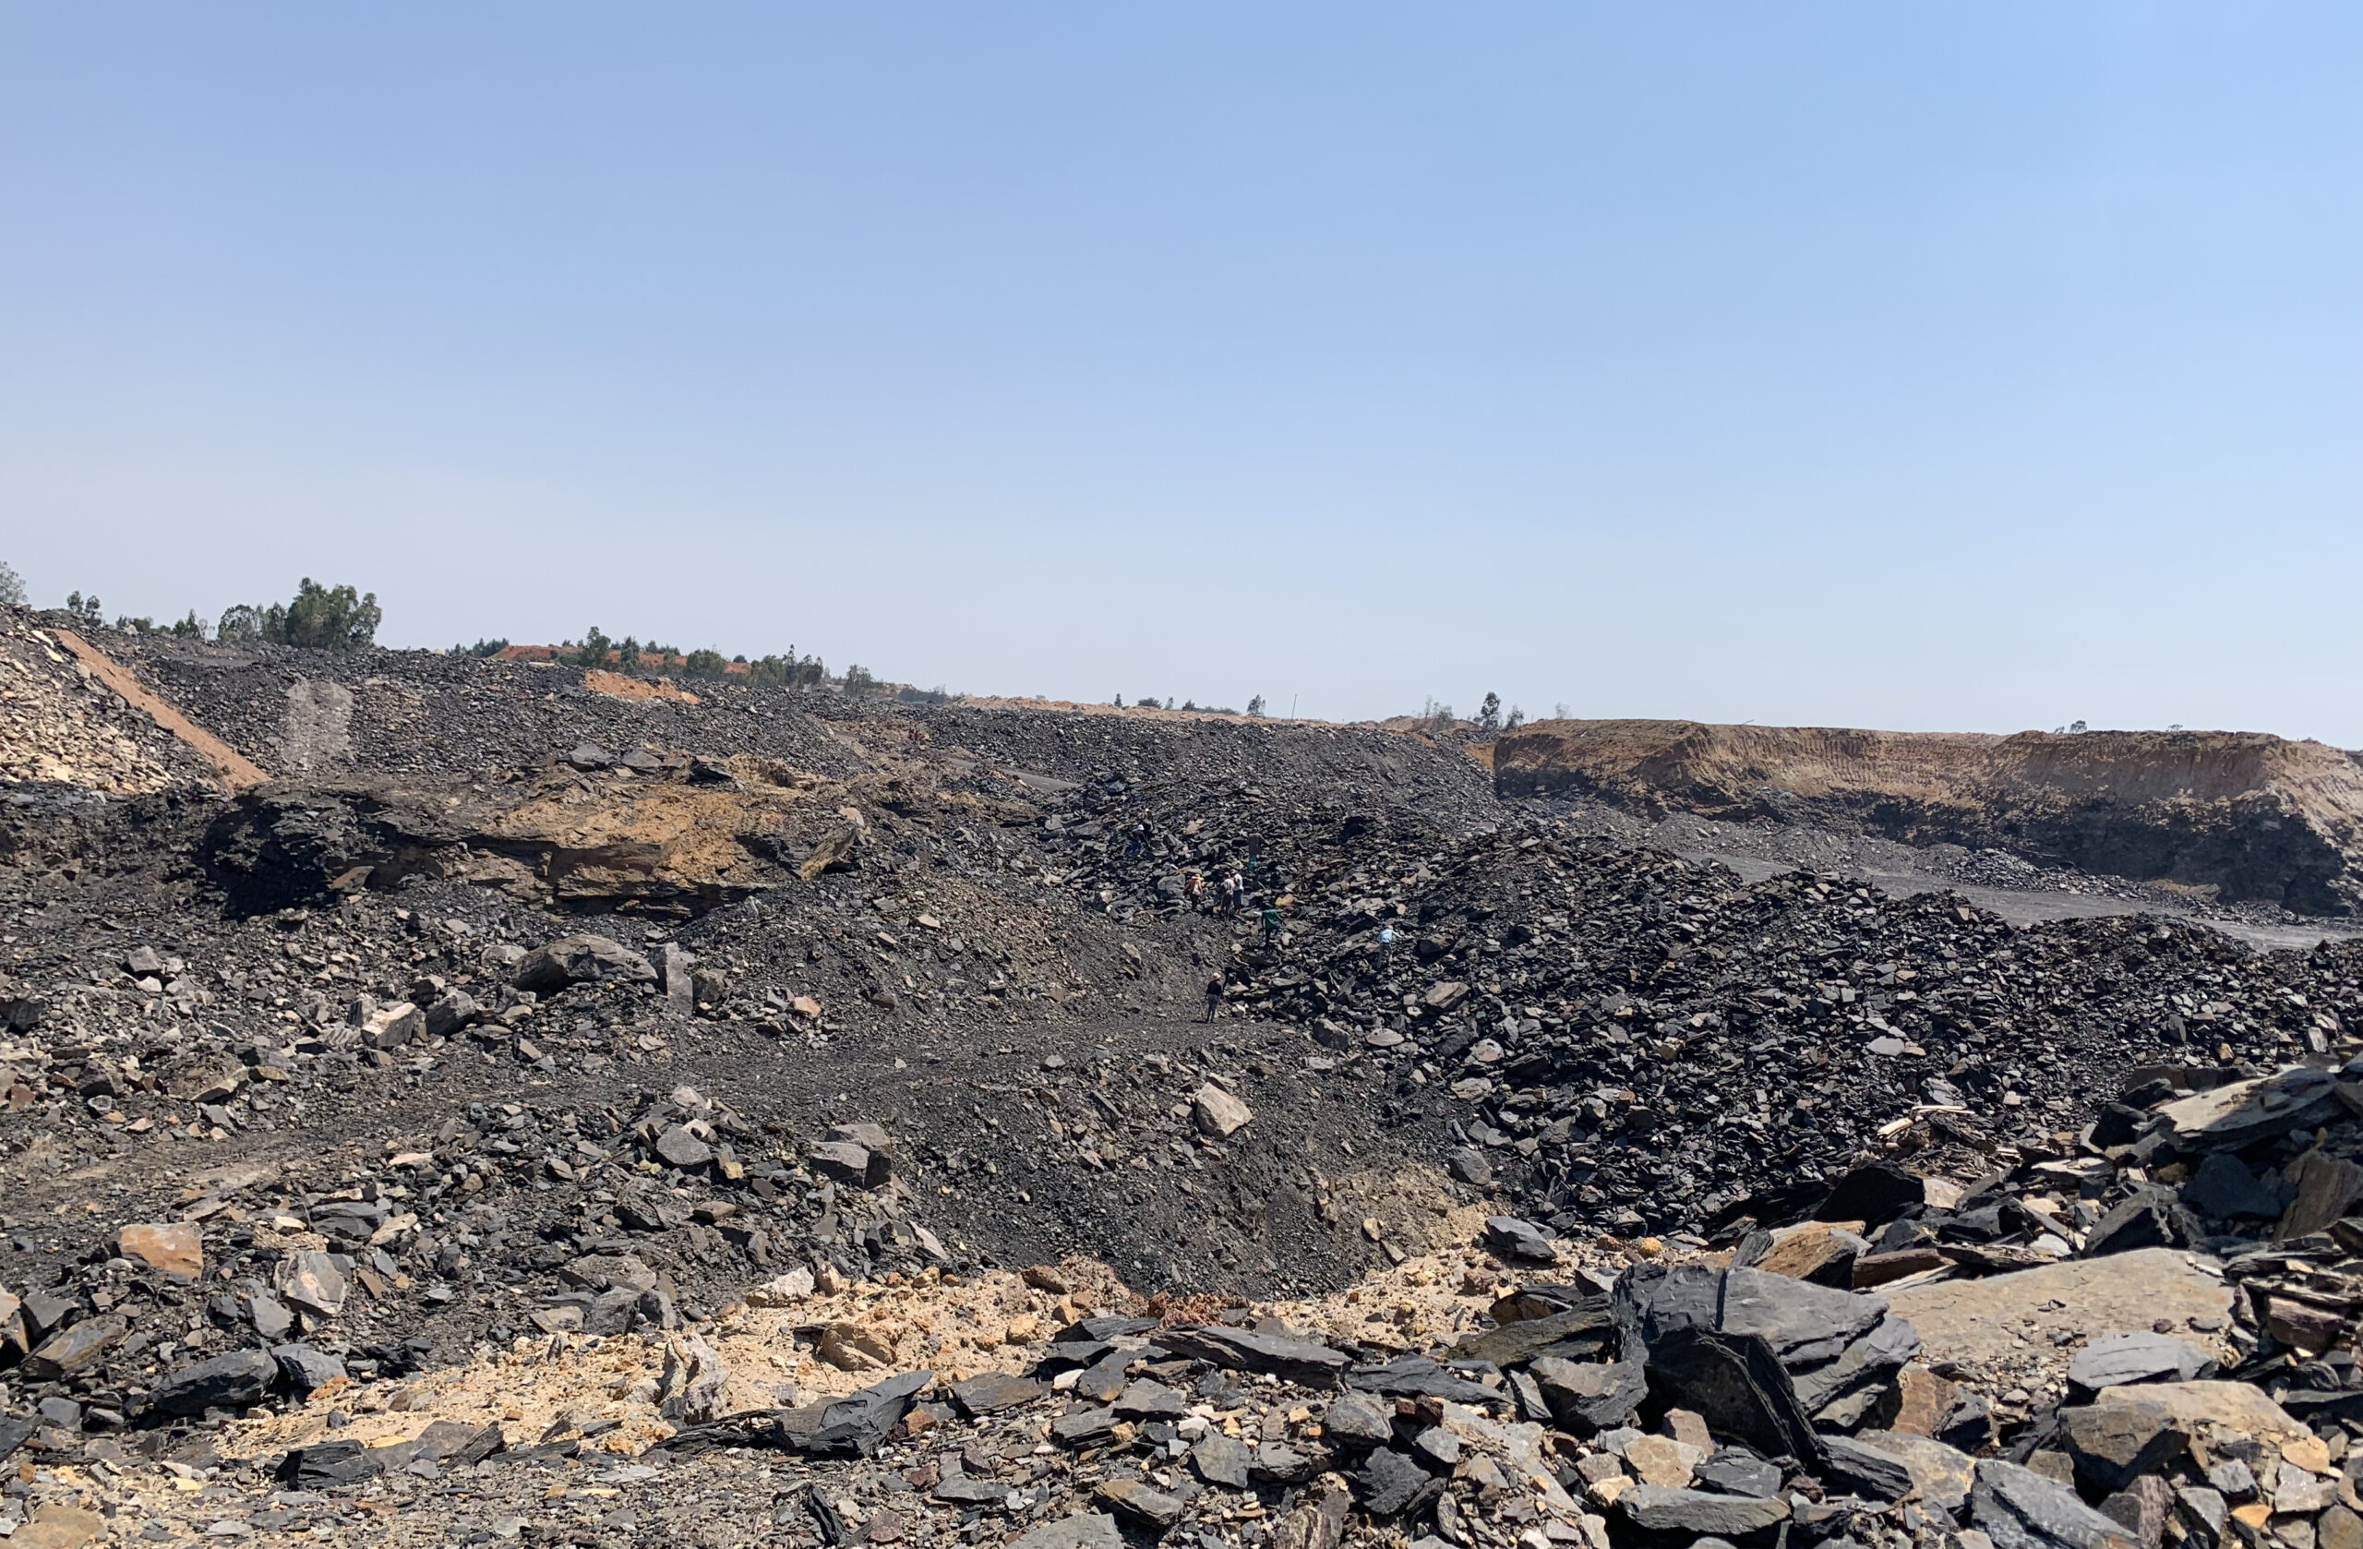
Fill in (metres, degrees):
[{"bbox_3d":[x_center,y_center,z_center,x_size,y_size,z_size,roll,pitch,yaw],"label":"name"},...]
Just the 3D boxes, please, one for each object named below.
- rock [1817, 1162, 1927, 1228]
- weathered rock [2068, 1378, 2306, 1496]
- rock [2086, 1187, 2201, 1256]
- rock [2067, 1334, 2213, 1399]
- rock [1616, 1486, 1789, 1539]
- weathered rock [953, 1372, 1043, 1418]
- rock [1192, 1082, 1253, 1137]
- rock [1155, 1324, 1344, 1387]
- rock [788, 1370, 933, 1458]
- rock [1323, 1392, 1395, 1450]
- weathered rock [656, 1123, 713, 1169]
[{"bbox_3d":[2.565,1.562,6.600,0.359,0.174,0.269,1,2,10],"label":"rock"},{"bbox_3d":[3.282,2.160,5.800,0.680,0.220,0.420,0,2,15],"label":"weathered rock"},{"bbox_3d":[3.686,1.708,6.800,0.340,0.211,0.272,0,2,-19],"label":"rock"},{"bbox_3d":[3.458,2.127,6.400,0.470,0.130,0.300,0,2,19],"label":"rock"},{"bbox_3d":[1.184,1.684,4.050,0.371,0.069,0.147,1,1,0],"label":"rock"},{"bbox_3d":[-0.521,1.763,5.050,0.228,0.066,0.169,1,2,10],"label":"weathered rock"},{"bbox_3d":[1.098,9.062,48.000,1.600,1.200,1.200,0,2,1],"label":"rock"},{"bbox_3d":[0.224,1.829,5.600,0.560,0.130,0.260,0,2,2],"label":"rock"},{"bbox_3d":[-0.869,1.730,4.800,0.390,0.190,0.240,0,2,-10],"label":"rock"},{"bbox_3d":[0.479,1.745,4.800,0.200,0.120,0.160,0,2,6],"label":"rock"},{"bbox_3d":[-10.091,7.545,36.000,1.150,0.800,0.800,0,2,-16],"label":"weathered rock"}]

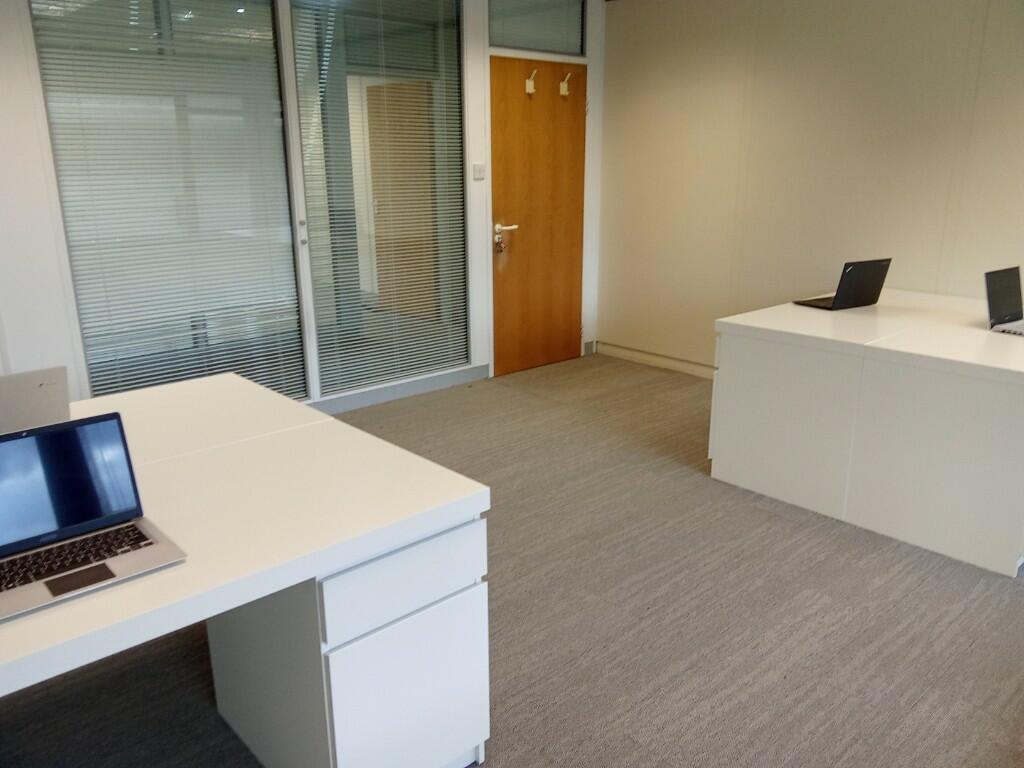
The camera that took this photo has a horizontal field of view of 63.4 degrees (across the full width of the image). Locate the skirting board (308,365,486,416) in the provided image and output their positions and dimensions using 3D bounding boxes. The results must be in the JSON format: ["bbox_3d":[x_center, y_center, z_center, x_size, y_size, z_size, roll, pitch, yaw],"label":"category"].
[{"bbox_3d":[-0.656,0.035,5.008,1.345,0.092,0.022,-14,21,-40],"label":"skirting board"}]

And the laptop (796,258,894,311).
[{"bbox_3d":[1.551,-0.482,3.888,0.318,0.229,0.269,-9,18,-29],"label":"laptop"}]

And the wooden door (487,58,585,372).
[{"bbox_3d":[0.173,-1.081,5.478,0.835,1.979,0.045,-14,21,-40],"label":"wooden door"}]

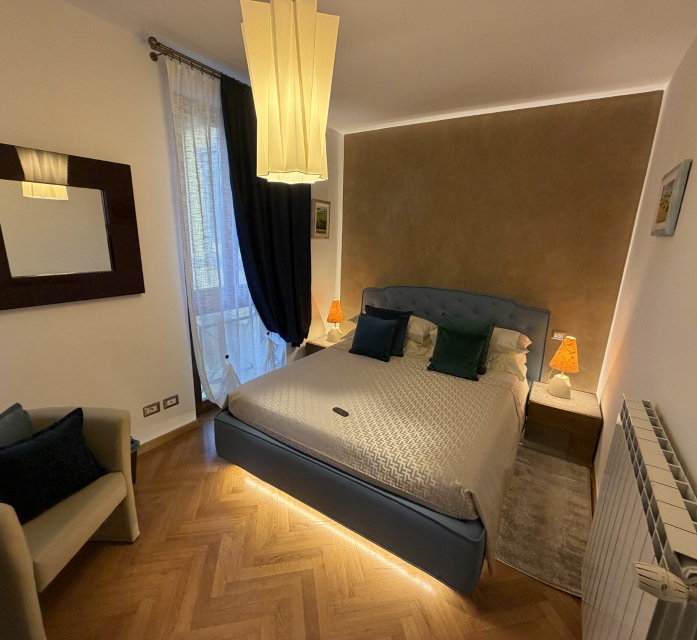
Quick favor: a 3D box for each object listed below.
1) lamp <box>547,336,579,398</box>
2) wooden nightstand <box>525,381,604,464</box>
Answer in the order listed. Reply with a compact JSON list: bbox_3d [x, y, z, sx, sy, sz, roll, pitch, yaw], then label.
[{"bbox_3d":[1.745,0.373,2.801,0.206,0.485,0.206,11,17,32],"label":"lamp"},{"bbox_3d":[1.736,0.816,2.832,0.472,0.389,0.475,11,17,32],"label":"wooden nightstand"}]

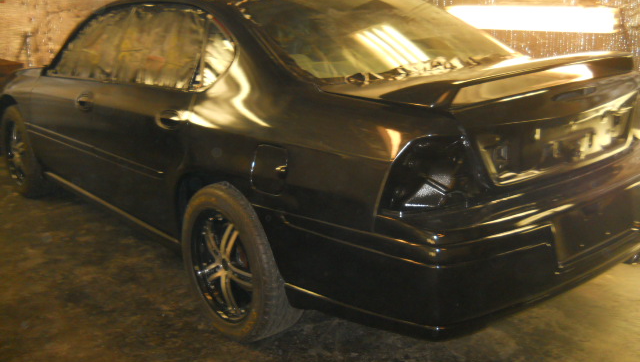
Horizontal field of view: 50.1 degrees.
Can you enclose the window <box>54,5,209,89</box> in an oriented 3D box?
[{"bbox_3d":[-0.974,-0.687,3.432,0.090,0.430,1.740,23,-4,-40],"label":"window"}]

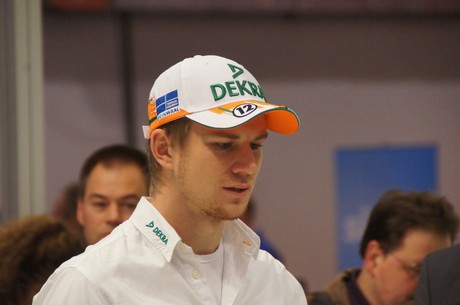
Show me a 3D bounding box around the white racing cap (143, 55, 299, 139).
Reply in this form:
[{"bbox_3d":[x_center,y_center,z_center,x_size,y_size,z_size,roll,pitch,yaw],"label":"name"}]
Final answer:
[{"bbox_3d":[-0.020,-0.092,6.100,0.276,0.146,0.180,-10,-10,44],"label":"white racing cap"}]

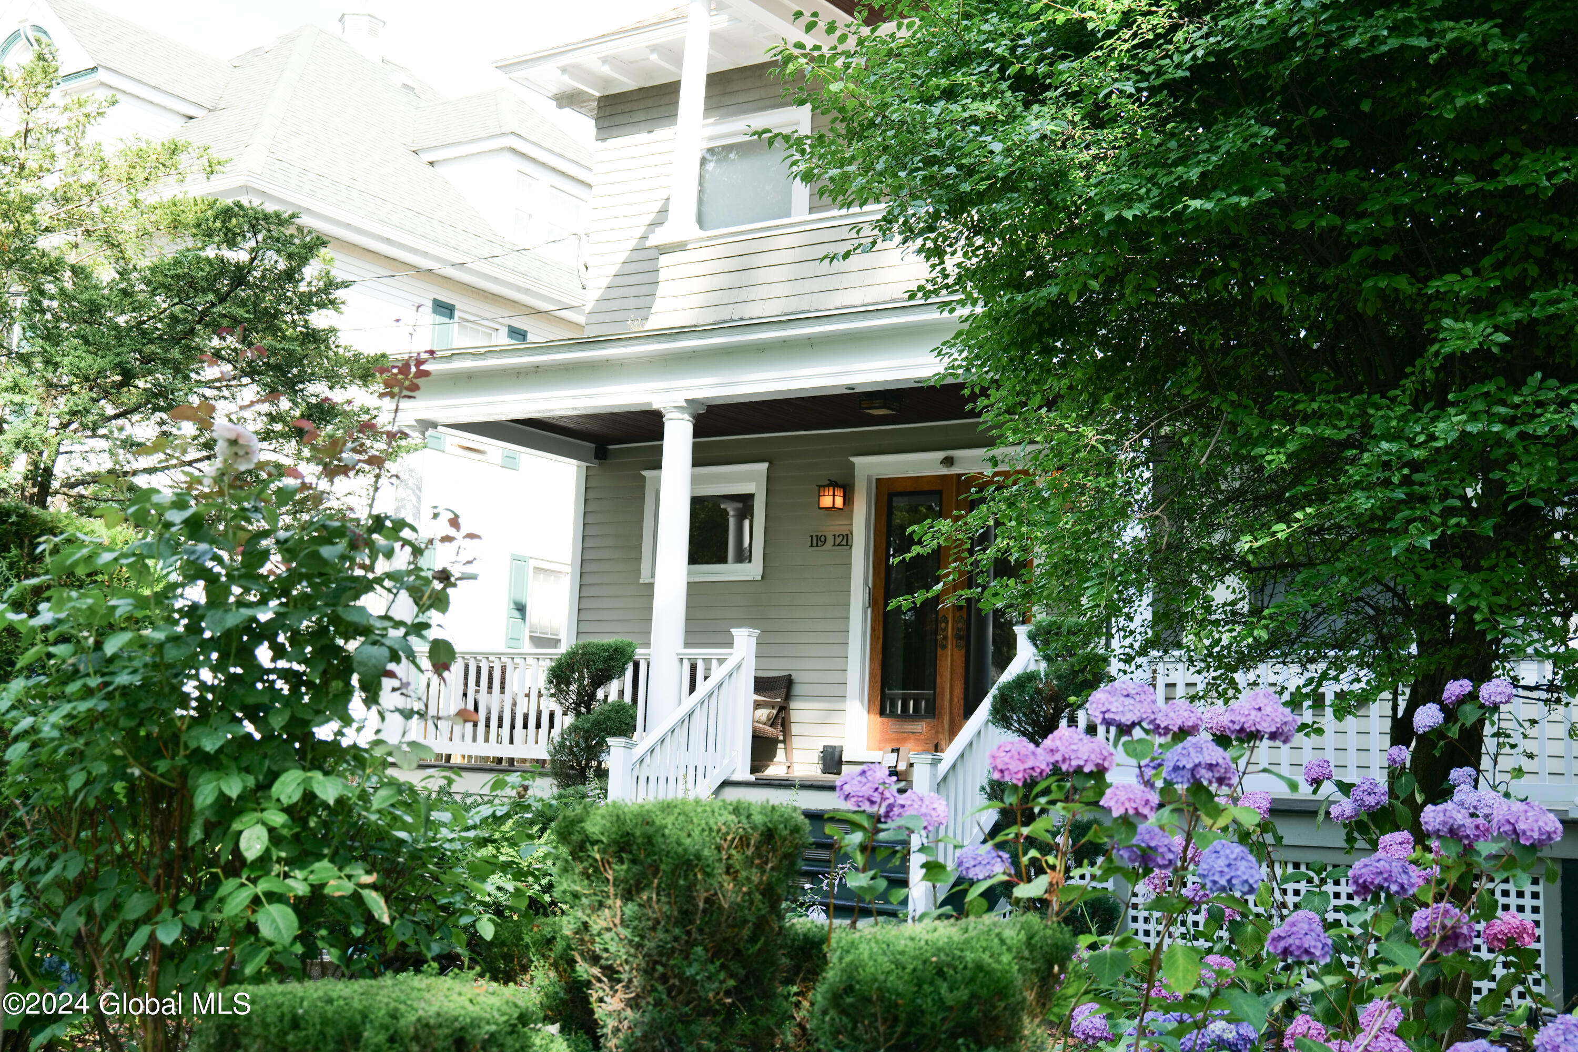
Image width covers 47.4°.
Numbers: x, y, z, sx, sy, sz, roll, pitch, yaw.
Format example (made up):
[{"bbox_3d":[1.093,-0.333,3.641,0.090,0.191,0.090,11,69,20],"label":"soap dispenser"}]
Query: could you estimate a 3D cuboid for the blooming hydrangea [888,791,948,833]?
[{"bbox_3d":[0.344,0.772,4.850,0.165,0.130,0.160,2,-7,4],"label":"blooming hydrangea"}]

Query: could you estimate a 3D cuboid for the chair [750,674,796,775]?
[{"bbox_3d":[-0.419,1.539,14.047,0.720,0.800,0.720,-2,-9,32],"label":"chair"}]

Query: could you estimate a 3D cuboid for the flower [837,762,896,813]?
[{"bbox_3d":[0.204,0.691,4.750,0.165,0.135,0.160,2,-7,3],"label":"flower"}]

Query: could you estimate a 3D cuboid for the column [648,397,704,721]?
[{"bbox_3d":[-0.840,0.441,12.898,0.300,2.660,0.300,2,-7,0],"label":"column"}]

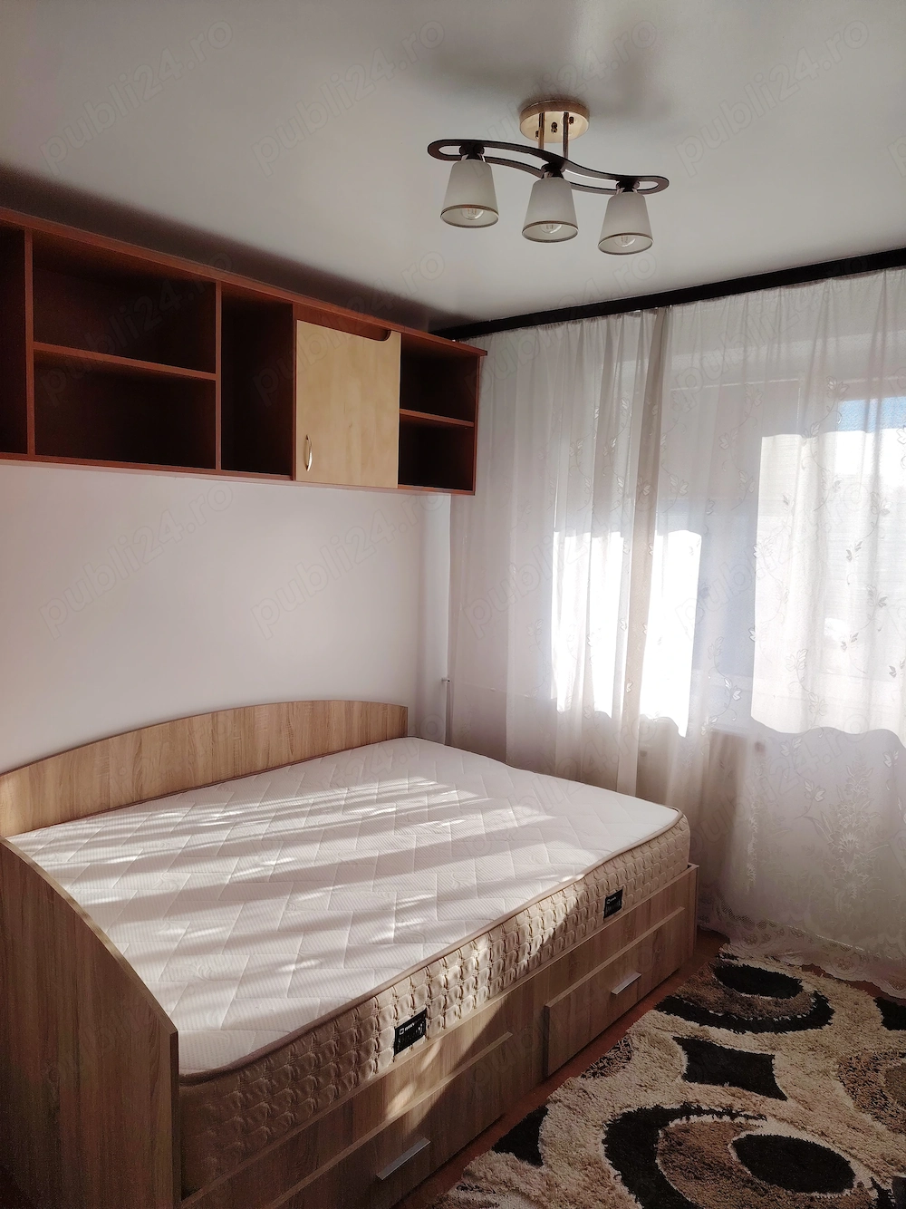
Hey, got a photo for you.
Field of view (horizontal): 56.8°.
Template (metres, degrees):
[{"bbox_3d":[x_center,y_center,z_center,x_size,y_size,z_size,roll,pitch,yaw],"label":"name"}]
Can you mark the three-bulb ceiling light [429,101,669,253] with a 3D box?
[{"bbox_3d":[0.218,-0.935,1.825,0.556,0.242,0.151,0,6,-22],"label":"three-bulb ceiling light"}]

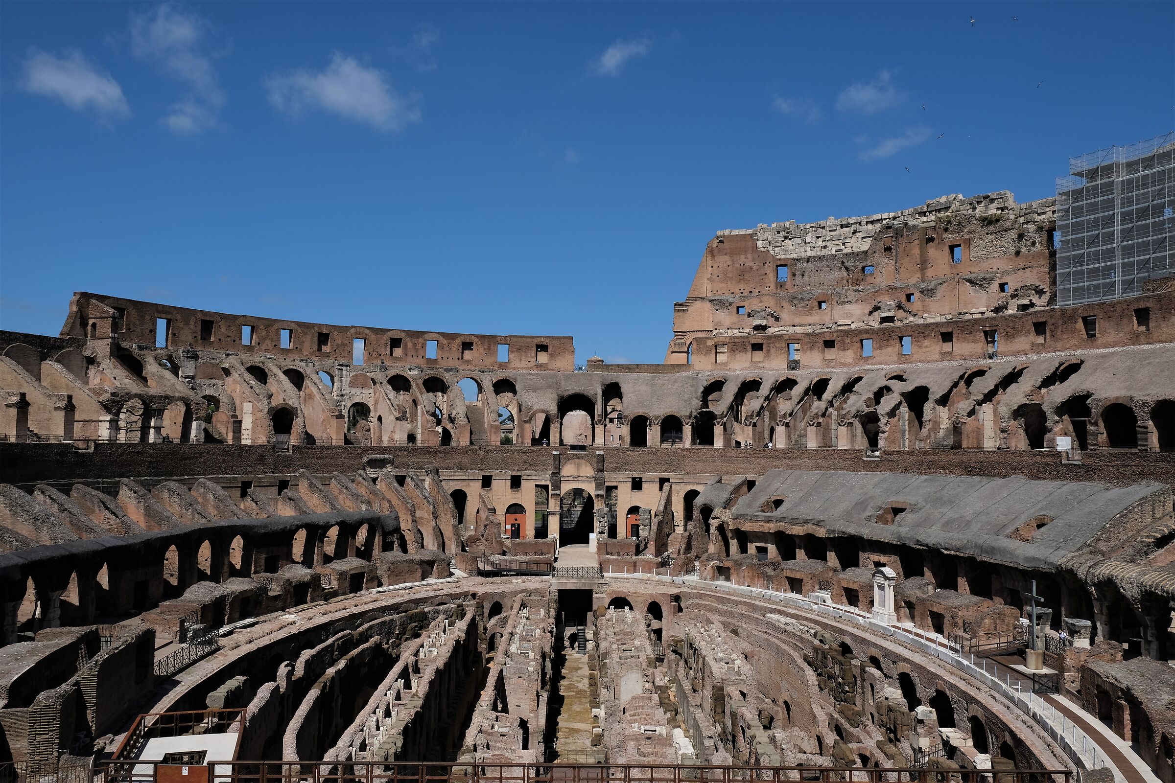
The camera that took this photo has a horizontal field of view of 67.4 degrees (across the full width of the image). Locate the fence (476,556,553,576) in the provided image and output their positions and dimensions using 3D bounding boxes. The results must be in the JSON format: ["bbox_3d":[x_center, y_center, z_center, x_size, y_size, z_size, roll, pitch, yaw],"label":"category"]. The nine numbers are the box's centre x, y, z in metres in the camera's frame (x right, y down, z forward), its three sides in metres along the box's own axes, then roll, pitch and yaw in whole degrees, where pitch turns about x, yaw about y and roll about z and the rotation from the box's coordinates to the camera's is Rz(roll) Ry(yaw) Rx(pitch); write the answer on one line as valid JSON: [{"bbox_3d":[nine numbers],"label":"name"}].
[{"bbox_3d":[-7.446,18.357,92.000,7.900,2.205,1.200,1,-4,-3],"label":"fence"}]

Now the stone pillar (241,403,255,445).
[{"bbox_3d":[-37.618,3.743,97.594,1.550,4.981,0.750,-2,-4,37],"label":"stone pillar"}]

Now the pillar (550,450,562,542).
[{"bbox_3d":[-4.058,13.544,111.494,1.450,11.937,1.200,1,-4,-1],"label":"pillar"}]

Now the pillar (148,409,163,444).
[{"bbox_3d":[-41.611,3.473,84.992,0.900,3.705,1.050,-1,-4,25],"label":"pillar"}]

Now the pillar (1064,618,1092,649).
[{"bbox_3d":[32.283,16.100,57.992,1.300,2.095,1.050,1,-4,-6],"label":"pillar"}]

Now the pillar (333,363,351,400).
[{"bbox_3d":[-32.603,-1.191,117.000,1.800,4.999,1.200,3,-5,-37],"label":"pillar"}]

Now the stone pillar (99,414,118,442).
[{"bbox_3d":[-43.618,3.535,80.292,1.450,2.677,0.950,-1,-4,21],"label":"stone pillar"}]

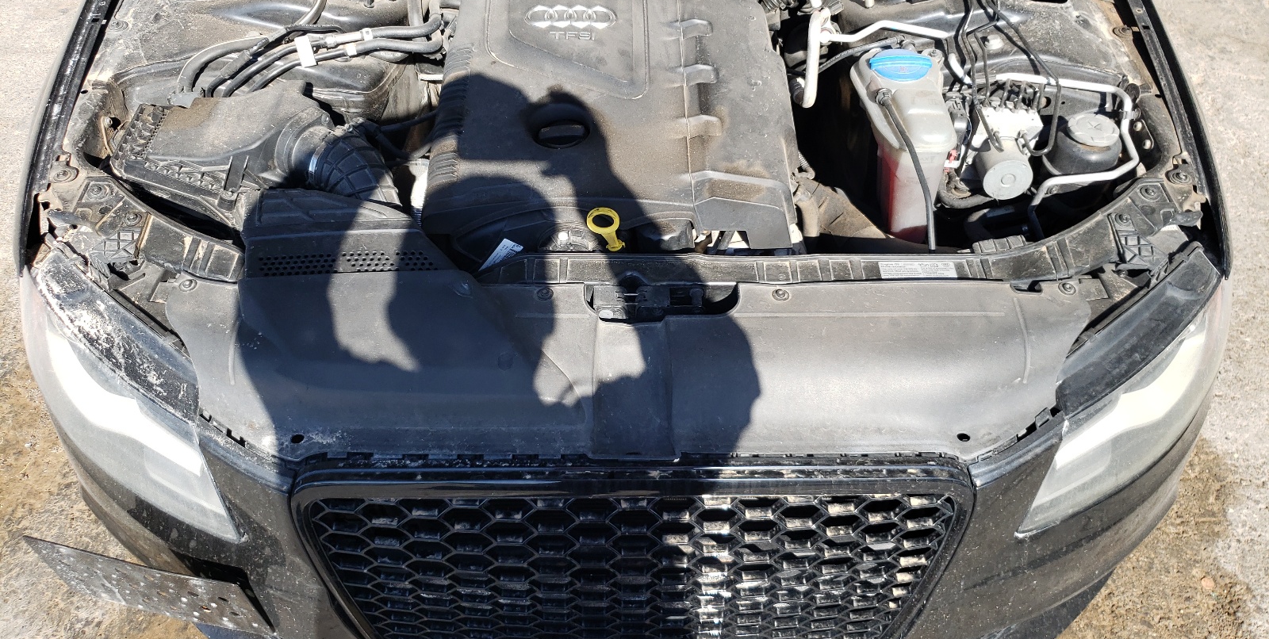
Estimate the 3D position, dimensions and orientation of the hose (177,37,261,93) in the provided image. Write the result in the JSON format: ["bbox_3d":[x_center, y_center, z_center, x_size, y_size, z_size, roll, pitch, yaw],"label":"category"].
[{"bbox_3d":[-0.632,-0.380,1.456,0.115,0.065,0.085,0,46,0],"label":"hose"}]

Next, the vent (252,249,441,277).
[{"bbox_3d":[-0.372,-0.072,1.220,0.225,0.015,0.038,-1,53,-1],"label":"vent"}]

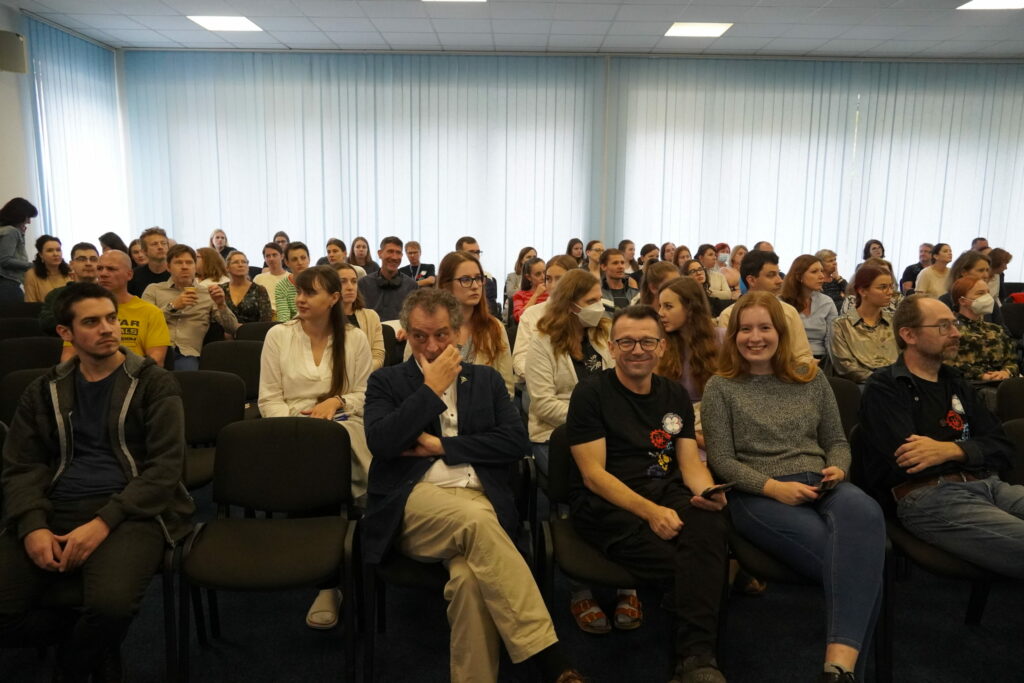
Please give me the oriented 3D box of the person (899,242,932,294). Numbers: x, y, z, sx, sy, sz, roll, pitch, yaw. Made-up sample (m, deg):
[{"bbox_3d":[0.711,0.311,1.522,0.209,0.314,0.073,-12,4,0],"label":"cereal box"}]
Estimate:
[{"bbox_3d":[4.541,-0.397,8.307,0.540,1.297,0.800,0,9,-5],"label":"person"}]

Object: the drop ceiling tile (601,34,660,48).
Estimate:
[{"bbox_3d":[1.294,-3.290,8.415,0.600,0.025,0.600,1,9,0],"label":"drop ceiling tile"}]

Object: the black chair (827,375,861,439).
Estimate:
[{"bbox_3d":[1.370,0.580,3.446,0.540,0.820,0.580,0,9,-4],"label":"black chair"}]

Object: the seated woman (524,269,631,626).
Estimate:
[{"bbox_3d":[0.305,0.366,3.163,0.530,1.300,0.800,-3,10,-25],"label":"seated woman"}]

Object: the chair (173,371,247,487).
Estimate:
[{"bbox_3d":[-1.344,0.556,3.213,0.540,0.820,0.550,-1,9,-10],"label":"chair"}]

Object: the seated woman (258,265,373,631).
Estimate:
[{"bbox_3d":[-0.741,0.361,2.997,0.500,1.290,0.760,-1,9,-12],"label":"seated woman"}]

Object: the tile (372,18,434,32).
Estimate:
[{"bbox_3d":[-1.100,-3.220,7.798,0.600,0.020,0.600,1,9,0],"label":"tile"}]

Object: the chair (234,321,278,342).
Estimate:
[{"bbox_3d":[-1.460,0.316,4.725,0.540,0.820,0.550,0,9,-8],"label":"chair"}]

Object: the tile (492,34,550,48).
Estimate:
[{"bbox_3d":[0.096,-3.296,8.403,0.600,0.020,0.600,1,9,0],"label":"tile"}]

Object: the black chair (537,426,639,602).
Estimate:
[{"bbox_3d":[0.362,0.699,2.467,0.540,0.820,0.550,0,9,-4],"label":"black chair"}]

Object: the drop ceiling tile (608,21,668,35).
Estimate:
[{"bbox_3d":[1.300,-3.183,7.782,0.600,0.020,0.600,1,9,0],"label":"drop ceiling tile"}]

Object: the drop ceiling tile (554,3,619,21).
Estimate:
[{"bbox_3d":[0.694,-3.096,7.218,0.600,0.020,0.600,1,9,0],"label":"drop ceiling tile"}]

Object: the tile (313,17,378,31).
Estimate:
[{"bbox_3d":[-1.705,-3.225,7.810,0.600,0.020,0.600,1,9,0],"label":"tile"}]

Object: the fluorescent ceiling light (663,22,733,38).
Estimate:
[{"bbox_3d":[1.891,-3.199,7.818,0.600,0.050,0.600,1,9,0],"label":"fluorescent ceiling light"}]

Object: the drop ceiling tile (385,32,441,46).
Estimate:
[{"bbox_3d":[-1.104,-3.313,8.403,0.600,0.020,0.600,1,9,0],"label":"drop ceiling tile"}]

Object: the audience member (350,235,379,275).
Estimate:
[{"bbox_3d":[-1.606,-0.437,8.055,0.480,1.289,0.800,1,9,0],"label":"audience member"}]

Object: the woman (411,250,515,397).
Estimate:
[{"bbox_3d":[-0.166,0.336,3.020,0.500,1.350,0.750,-1,9,-10],"label":"woman"}]

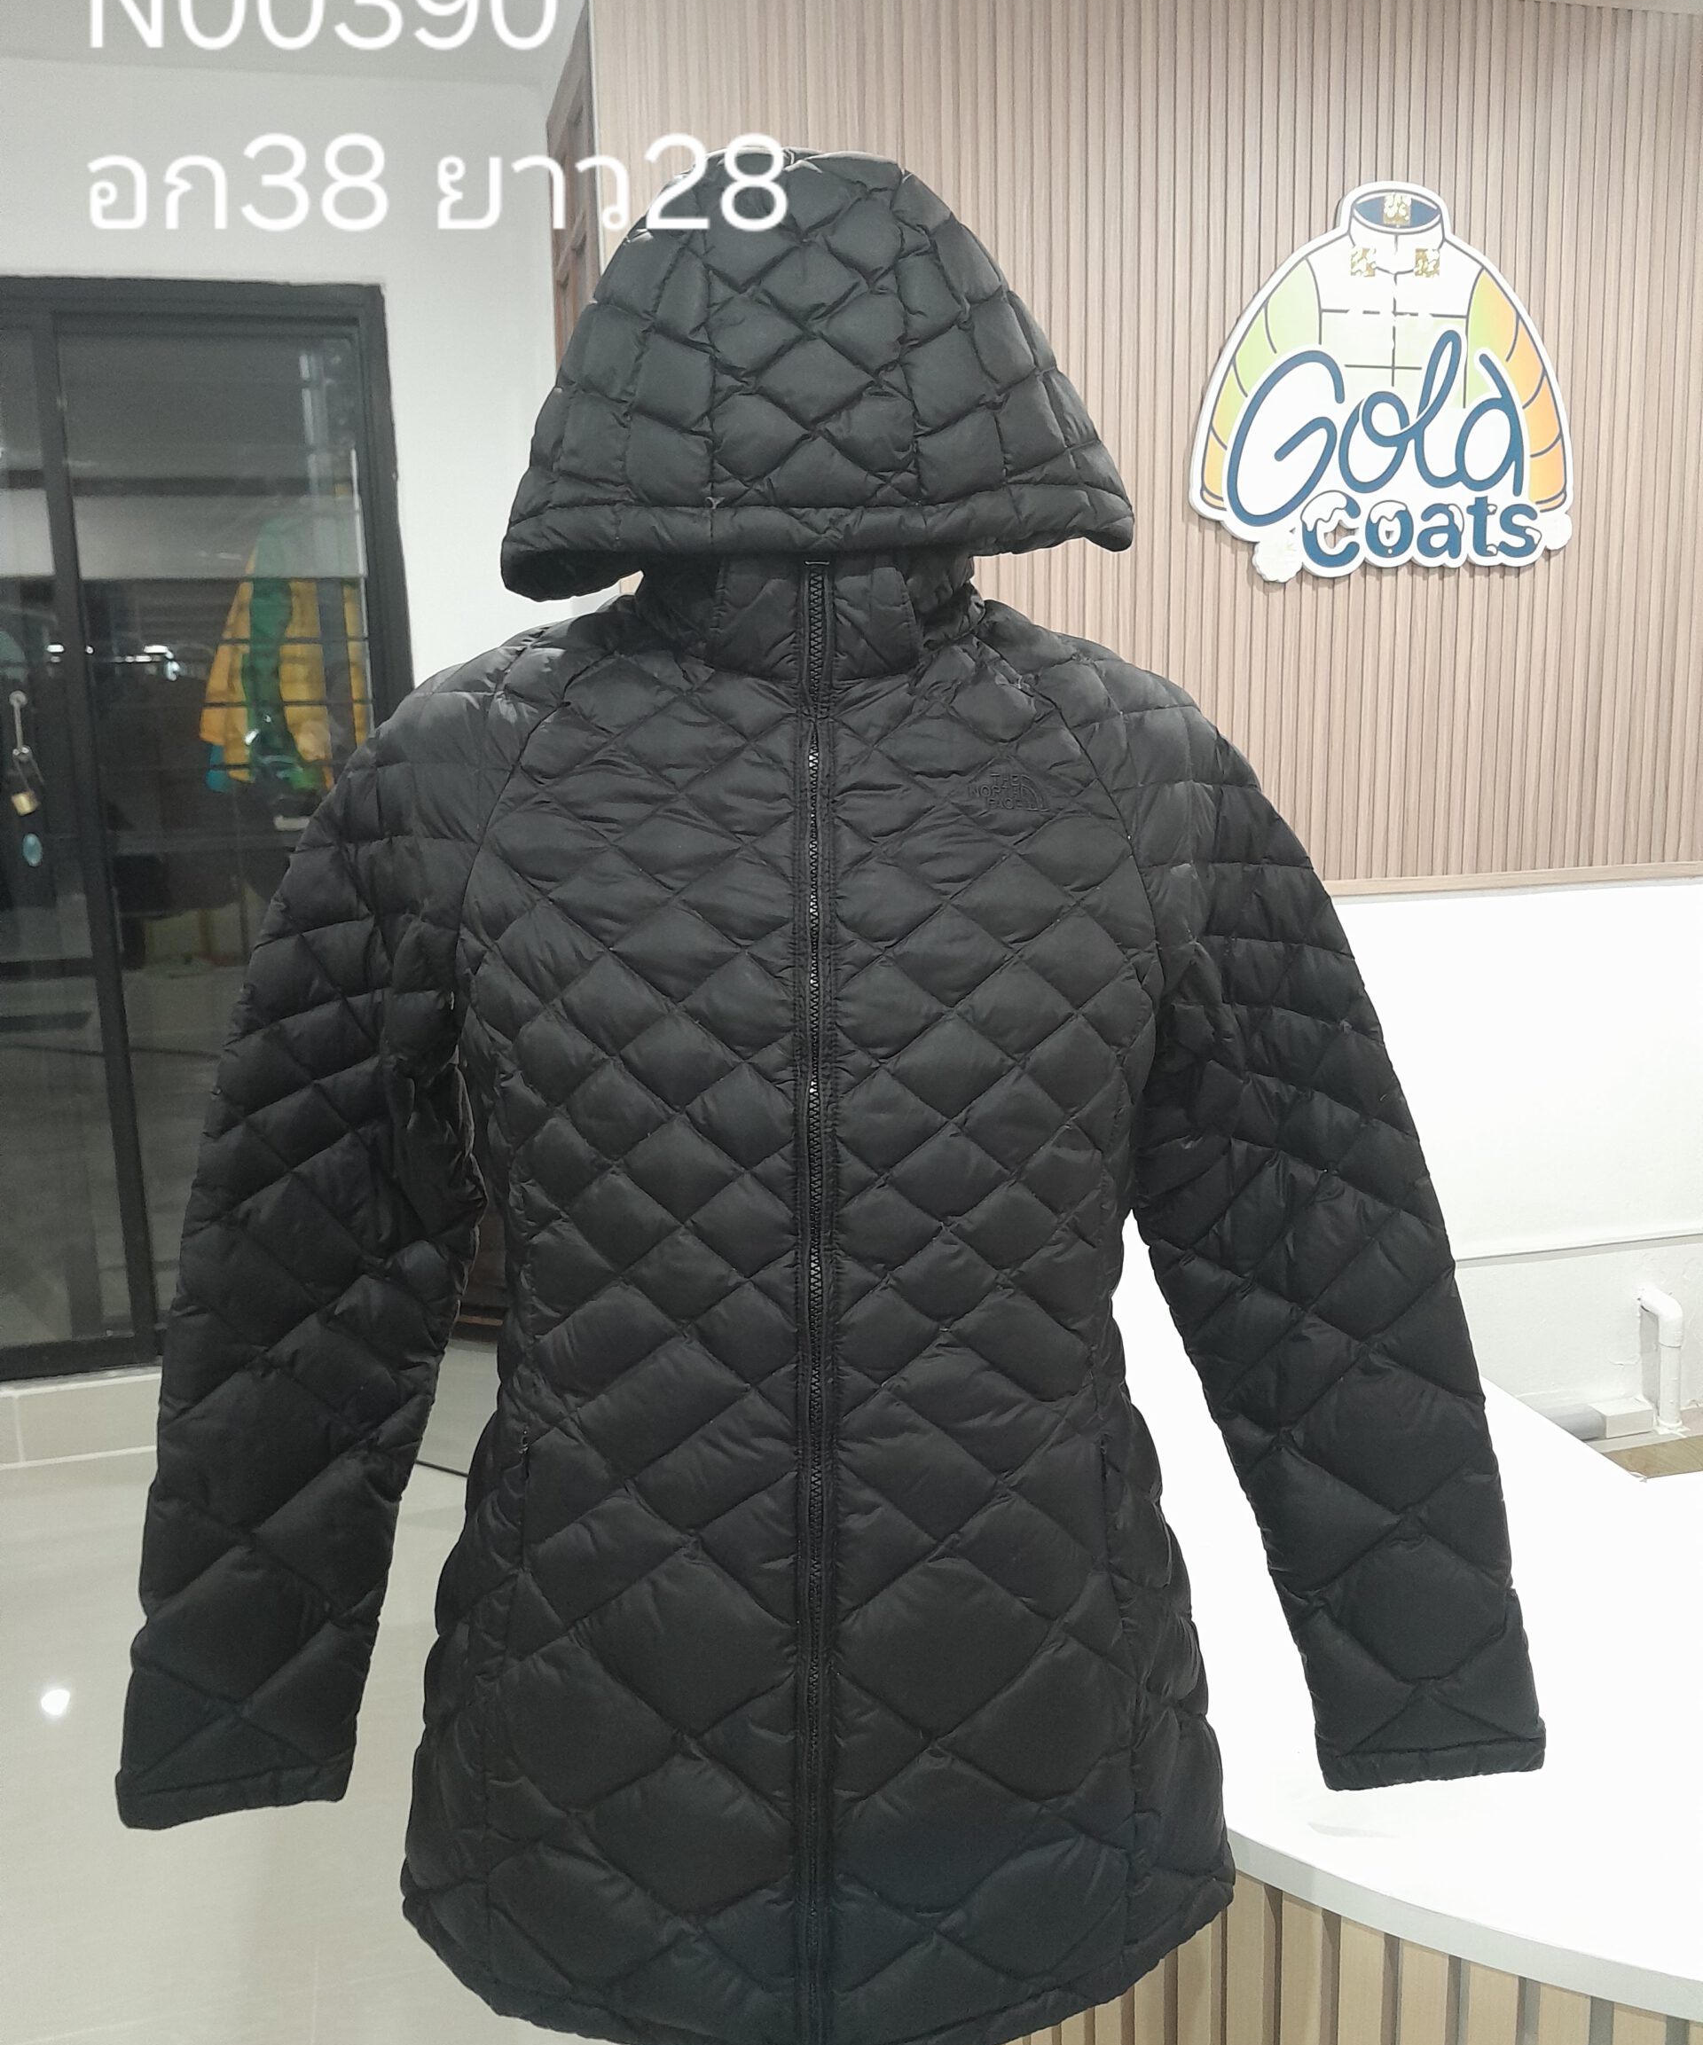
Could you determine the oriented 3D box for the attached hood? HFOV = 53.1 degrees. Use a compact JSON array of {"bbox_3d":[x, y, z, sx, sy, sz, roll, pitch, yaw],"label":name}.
[{"bbox_3d":[-0.016,-0.304,0.809,0.295,0.220,0.225,-1,8,0],"label":"attached hood"}]

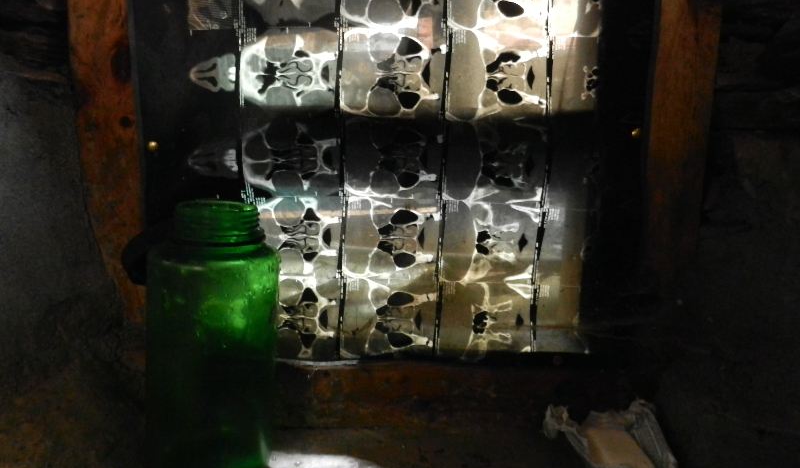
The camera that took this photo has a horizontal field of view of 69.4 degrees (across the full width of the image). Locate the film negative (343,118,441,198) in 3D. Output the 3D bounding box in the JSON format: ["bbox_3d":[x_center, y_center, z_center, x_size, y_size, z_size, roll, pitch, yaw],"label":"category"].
[{"bbox_3d":[-0.005,-0.063,0.480,0.081,0.068,0.003,0,8,0],"label":"film negative"}]

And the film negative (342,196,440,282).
[{"bbox_3d":[-0.007,0.005,0.489,0.083,0.074,0.003,0,8,0],"label":"film negative"}]

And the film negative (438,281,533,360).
[{"bbox_3d":[0.074,0.075,0.499,0.081,0.071,0.003,0,8,0],"label":"film negative"}]

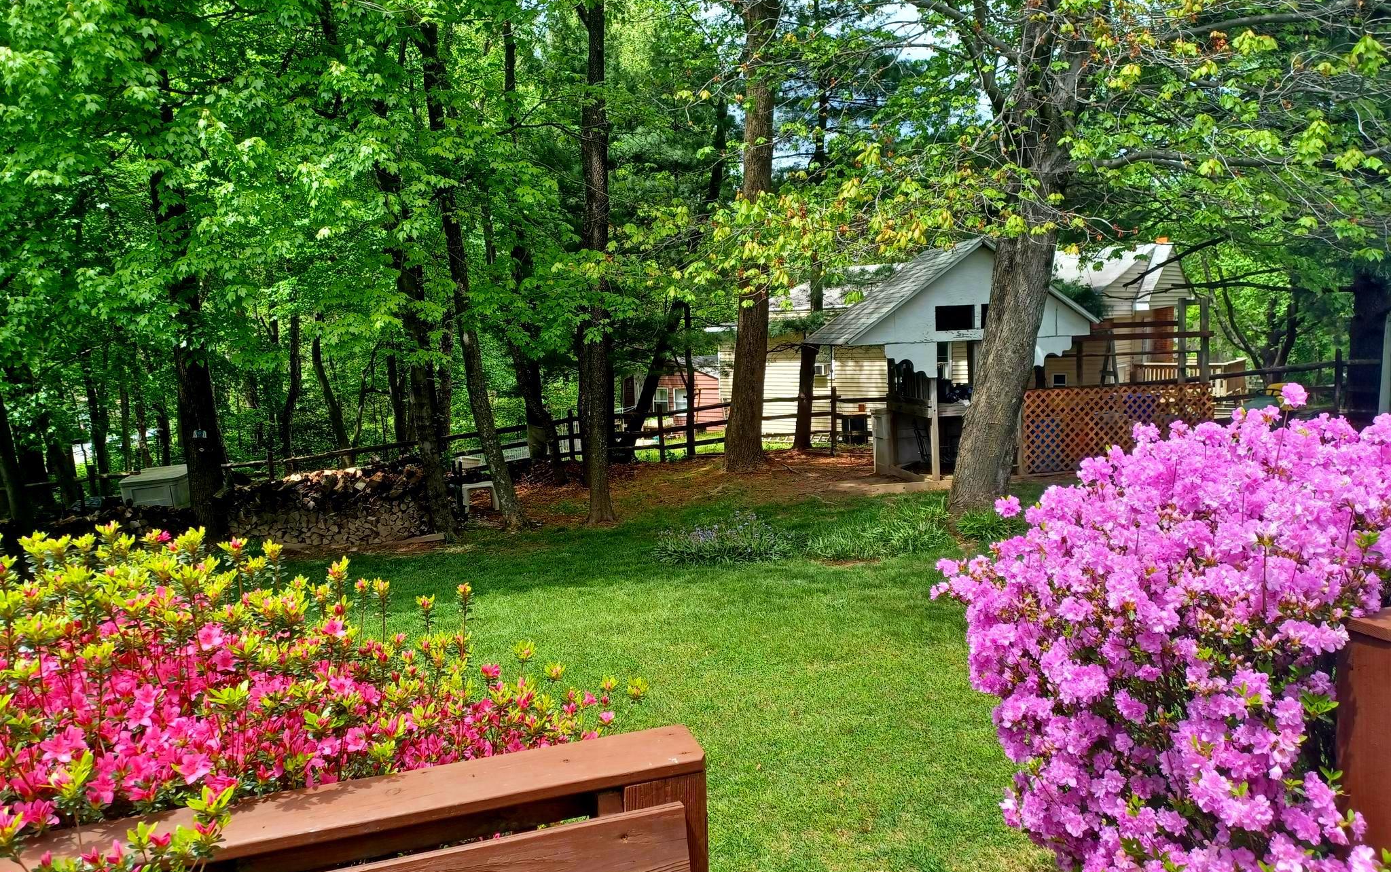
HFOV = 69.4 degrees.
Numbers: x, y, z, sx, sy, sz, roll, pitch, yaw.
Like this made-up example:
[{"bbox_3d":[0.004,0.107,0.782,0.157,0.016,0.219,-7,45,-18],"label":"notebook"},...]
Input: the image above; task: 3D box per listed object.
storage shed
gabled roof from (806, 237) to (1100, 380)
[{"bbox_3d":[-9.057,0.910,17.000,1.120,0.740,0.720,-1,6,4],"label":"storage shed"},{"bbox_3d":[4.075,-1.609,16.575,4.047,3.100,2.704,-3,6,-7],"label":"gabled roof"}]

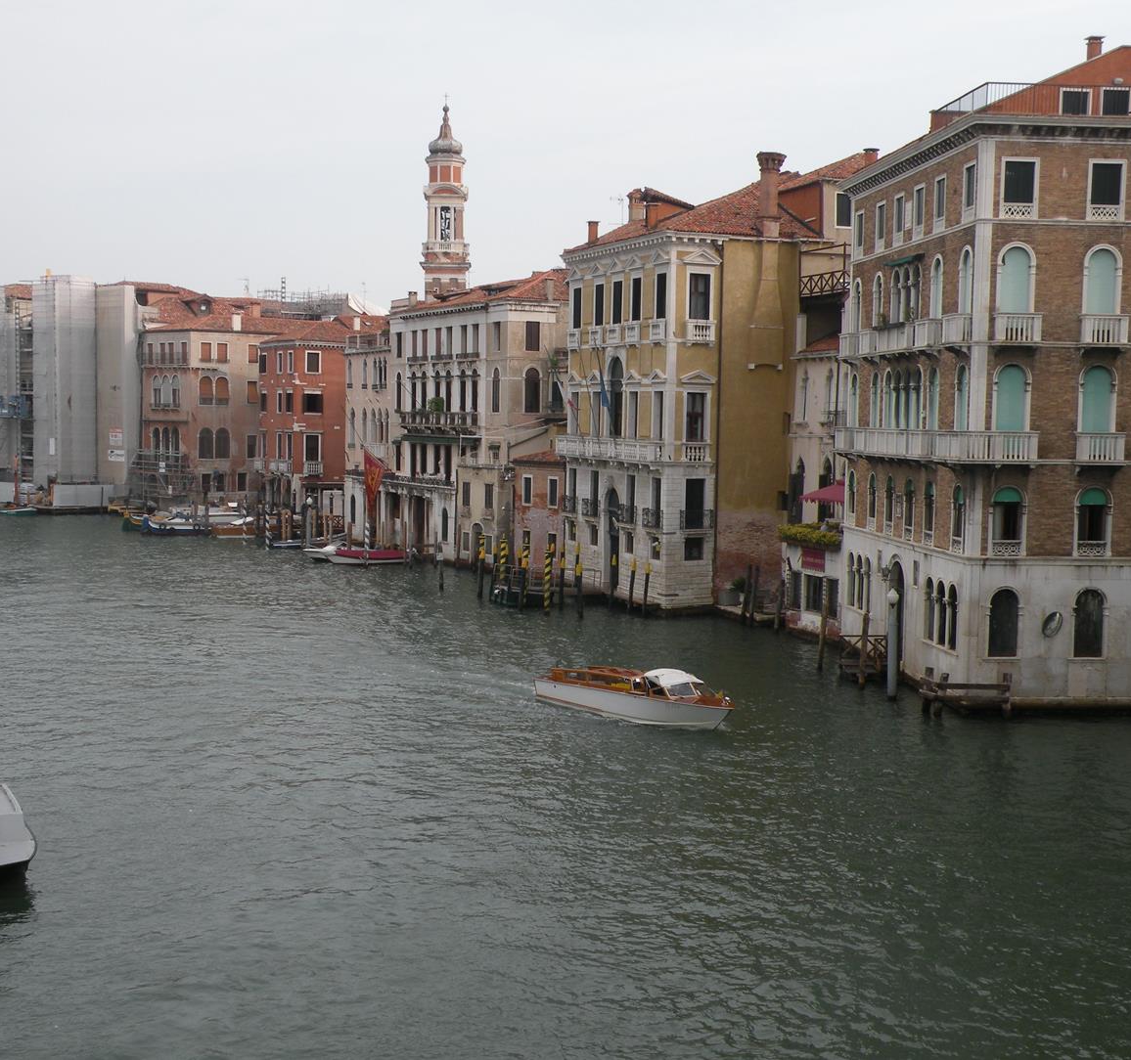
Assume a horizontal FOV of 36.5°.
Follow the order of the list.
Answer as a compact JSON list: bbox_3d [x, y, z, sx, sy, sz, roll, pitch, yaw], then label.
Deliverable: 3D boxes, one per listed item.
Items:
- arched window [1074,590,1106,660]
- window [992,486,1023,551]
[{"bbox_3d":[19.243,3.445,63.036,1.245,2.570,0.300,1,4,-4],"label":"arched window"},{"bbox_3d":[15.079,-0.384,58.690,1.113,2.228,0.250,1,4,-3],"label":"window"}]

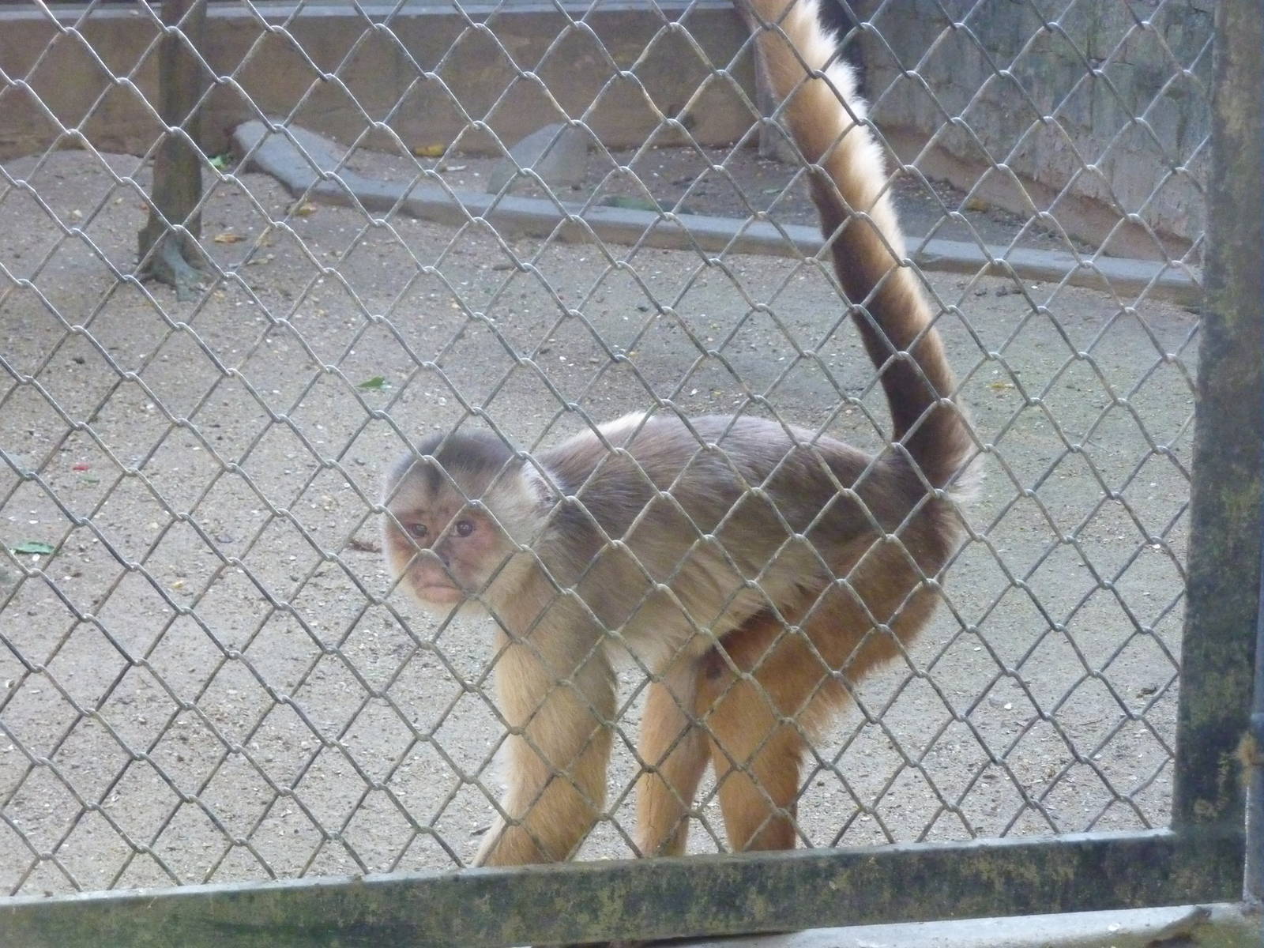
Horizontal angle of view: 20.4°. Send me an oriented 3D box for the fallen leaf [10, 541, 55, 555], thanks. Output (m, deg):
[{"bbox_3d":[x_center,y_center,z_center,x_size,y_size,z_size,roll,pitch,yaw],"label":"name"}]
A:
[{"bbox_3d":[-0.517,0.064,3.030,0.041,0.006,0.020,5,17,14],"label":"fallen leaf"}]

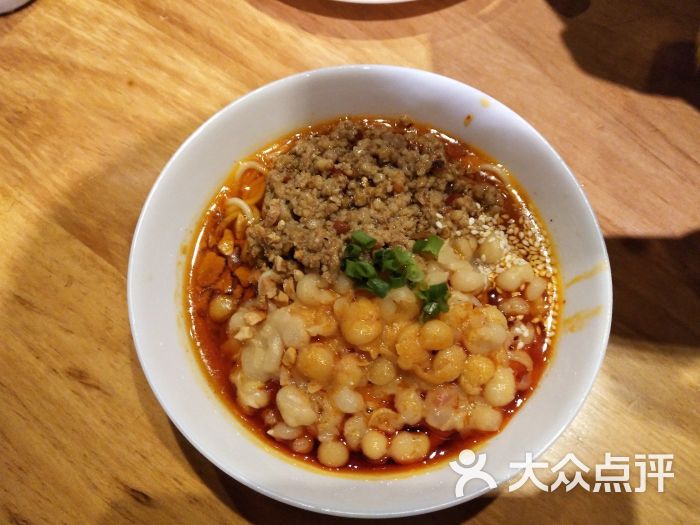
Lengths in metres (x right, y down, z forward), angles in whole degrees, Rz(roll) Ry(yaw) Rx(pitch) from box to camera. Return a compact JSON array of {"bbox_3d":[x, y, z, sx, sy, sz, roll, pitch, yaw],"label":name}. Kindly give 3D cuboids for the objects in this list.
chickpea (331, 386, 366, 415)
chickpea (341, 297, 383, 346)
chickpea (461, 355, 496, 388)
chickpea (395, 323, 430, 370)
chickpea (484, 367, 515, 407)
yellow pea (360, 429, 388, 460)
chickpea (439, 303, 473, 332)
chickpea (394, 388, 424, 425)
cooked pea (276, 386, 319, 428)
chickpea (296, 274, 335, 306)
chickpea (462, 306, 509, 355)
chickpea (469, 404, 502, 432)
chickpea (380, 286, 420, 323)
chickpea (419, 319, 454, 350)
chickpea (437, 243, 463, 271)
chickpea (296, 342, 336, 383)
[{"bbox_3d":[0.000,0.057,0.218,0.012,0.011,0.012,0,68,-1],"label":"chickpea"},{"bbox_3d":[0.005,0.025,0.223,0.017,0.015,0.019,0,68,-1],"label":"chickpea"},{"bbox_3d":[0.054,0.046,0.220,0.015,0.012,0.015,0,68,-1],"label":"chickpea"},{"bbox_3d":[0.025,0.033,0.209,0.014,0.013,0.019,0,69,2],"label":"chickpea"},{"bbox_3d":[0.058,0.048,0.205,0.012,0.012,0.015,0,69,2],"label":"chickpea"},{"bbox_3d":[0.009,0.070,0.202,0.010,0.010,0.012,0,69,2],"label":"yellow pea"},{"bbox_3d":[0.045,0.024,0.227,0.016,0.012,0.015,0,68,-1],"label":"chickpea"},{"bbox_3d":[0.023,0.056,0.204,0.011,0.011,0.014,0,69,2],"label":"chickpea"},{"bbox_3d":[-0.019,0.053,0.195,0.012,0.011,0.017,-42,75,-15],"label":"cooked pea"},{"bbox_3d":[-0.014,0.012,0.219,0.016,0.012,0.013,0,69,2],"label":"chickpea"},{"bbox_3d":[0.058,0.029,0.226,0.019,0.015,0.020,0,68,-1],"label":"chickpea"},{"bbox_3d":[0.053,0.060,0.204,0.013,0.010,0.011,0,69,2],"label":"chickpea"},{"bbox_3d":[0.022,0.018,0.227,0.016,0.014,0.016,0,68,-1],"label":"chickpea"},{"bbox_3d":[0.034,0.028,0.208,0.014,0.013,0.013,0,69,2],"label":"chickpea"},{"bbox_3d":[0.042,-0.002,0.223,0.012,0.011,0.013,0,69,2],"label":"chickpea"},{"bbox_3d":[-0.014,0.042,0.218,0.016,0.014,0.016,0,68,-1],"label":"chickpea"}]

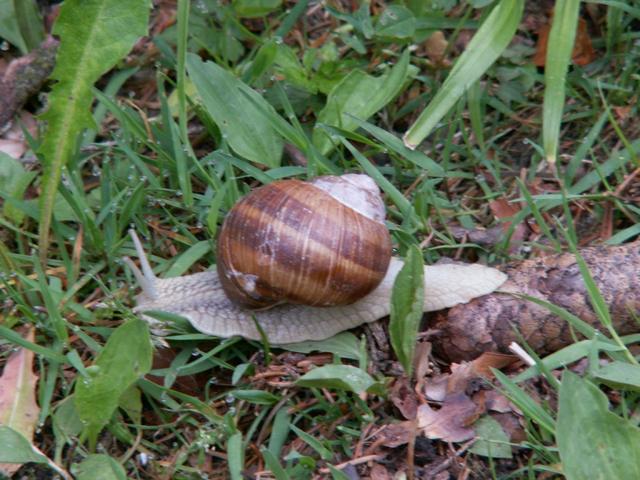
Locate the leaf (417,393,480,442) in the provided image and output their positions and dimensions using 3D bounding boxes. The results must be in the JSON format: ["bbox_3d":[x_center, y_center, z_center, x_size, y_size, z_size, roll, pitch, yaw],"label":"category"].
[{"bbox_3d":[0.030,0.042,1.127,0.014,0.004,0.013,15,58,9],"label":"leaf"}]

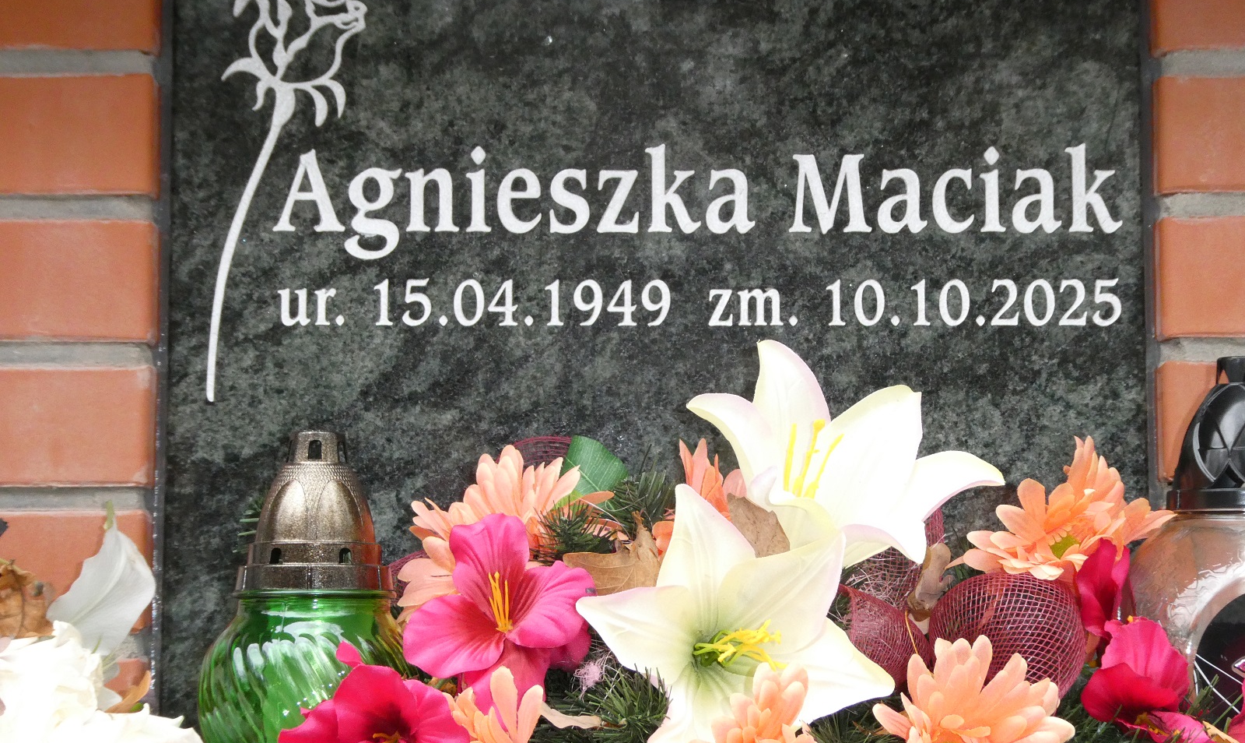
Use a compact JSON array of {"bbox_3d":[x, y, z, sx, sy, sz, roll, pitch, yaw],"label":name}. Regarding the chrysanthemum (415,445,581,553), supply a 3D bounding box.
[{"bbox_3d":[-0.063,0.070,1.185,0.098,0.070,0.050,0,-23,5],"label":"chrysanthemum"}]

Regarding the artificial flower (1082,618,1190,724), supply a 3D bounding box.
[{"bbox_3d":[0.239,0.141,1.085,0.052,0.052,0.045,1,-4,-11],"label":"artificial flower"}]

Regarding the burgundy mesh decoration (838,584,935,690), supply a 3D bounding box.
[{"bbox_3d":[0.129,0.131,1.155,0.052,0.054,0.045,0,-3,0],"label":"burgundy mesh decoration"}]

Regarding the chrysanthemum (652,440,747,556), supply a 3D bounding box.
[{"bbox_3d":[0.041,0.066,1.205,0.058,0.064,0.045,0,-21,0],"label":"chrysanthemum"}]

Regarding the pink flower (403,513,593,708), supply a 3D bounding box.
[{"bbox_3d":[-0.058,0.112,1.090,0.088,0.090,0.055,0,-24,0],"label":"pink flower"}]

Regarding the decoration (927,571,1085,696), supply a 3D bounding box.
[{"bbox_3d":[0.180,0.125,1.095,0.073,0.062,0.058,0,-4,0],"label":"decoration"}]

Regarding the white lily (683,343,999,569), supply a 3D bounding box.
[{"bbox_3d":[0.105,0.039,1.110,0.148,0.108,0.110,0,-4,-6],"label":"white lily"}]

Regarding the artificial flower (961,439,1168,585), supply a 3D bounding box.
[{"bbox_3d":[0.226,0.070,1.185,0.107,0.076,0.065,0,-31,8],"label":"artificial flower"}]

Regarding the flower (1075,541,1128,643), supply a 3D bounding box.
[{"bbox_3d":[0.238,0.109,1.160,0.030,0.052,0.040,0,-8,-5],"label":"flower"}]

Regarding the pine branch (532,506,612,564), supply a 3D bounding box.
[{"bbox_3d":[-0.025,0.082,1.170,0.042,0.034,0.042,0,-3,0],"label":"pine branch"}]

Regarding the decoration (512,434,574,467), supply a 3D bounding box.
[{"bbox_3d":[-0.041,0.045,1.215,0.042,0.030,0.032,0,-3,0],"label":"decoration"}]

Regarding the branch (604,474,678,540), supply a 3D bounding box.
[{"bbox_3d":[0.009,0.067,1.200,0.038,0.038,0.040,0,-3,0],"label":"branch"}]

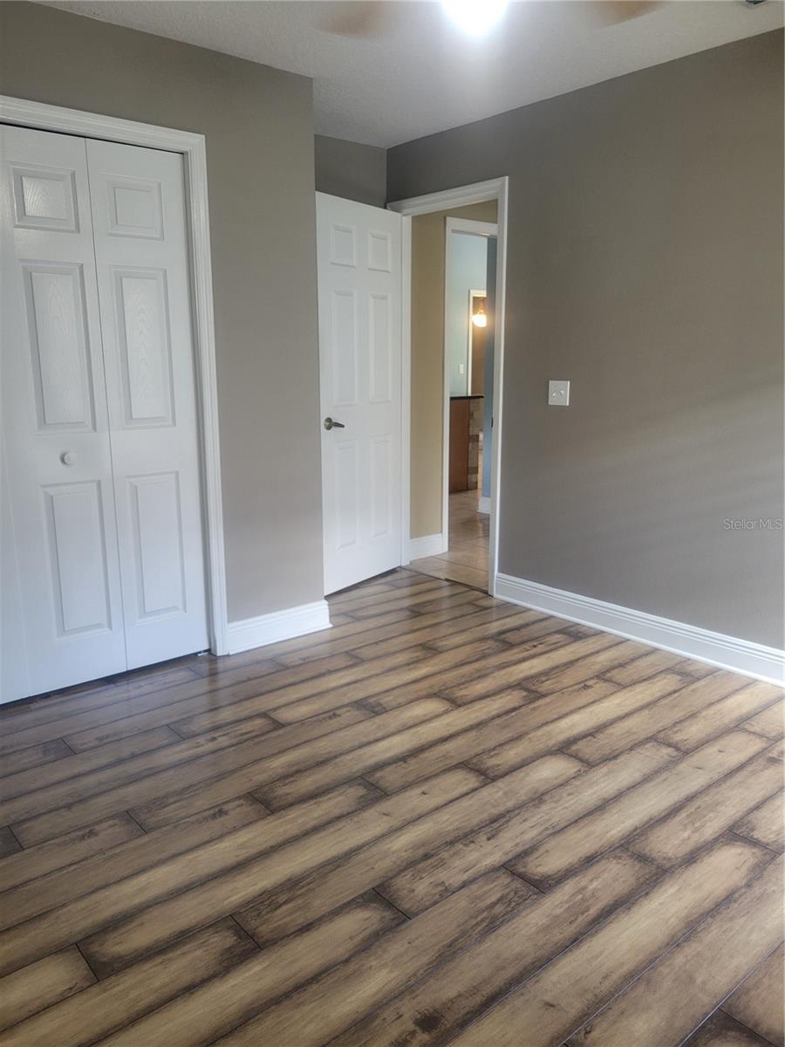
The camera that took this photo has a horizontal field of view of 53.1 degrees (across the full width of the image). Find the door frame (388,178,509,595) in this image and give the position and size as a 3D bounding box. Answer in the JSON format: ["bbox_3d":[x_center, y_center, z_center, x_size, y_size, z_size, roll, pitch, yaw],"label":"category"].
[{"bbox_3d":[0.318,-0.728,4.433,0.130,2.121,0.898,-10,16,-40],"label":"door frame"}]

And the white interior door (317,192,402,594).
[{"bbox_3d":[-0.174,-0.671,4.328,0.040,2.041,0.754,8,14,33],"label":"white interior door"}]

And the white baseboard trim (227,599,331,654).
[{"bbox_3d":[-0.508,0.465,3.594,0.558,0.140,0.024,-10,16,-40],"label":"white baseboard trim"}]

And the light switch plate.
[{"bbox_3d":[0.804,-0.628,3.795,0.010,0.117,0.117,-10,16,-40],"label":"light switch plate"}]

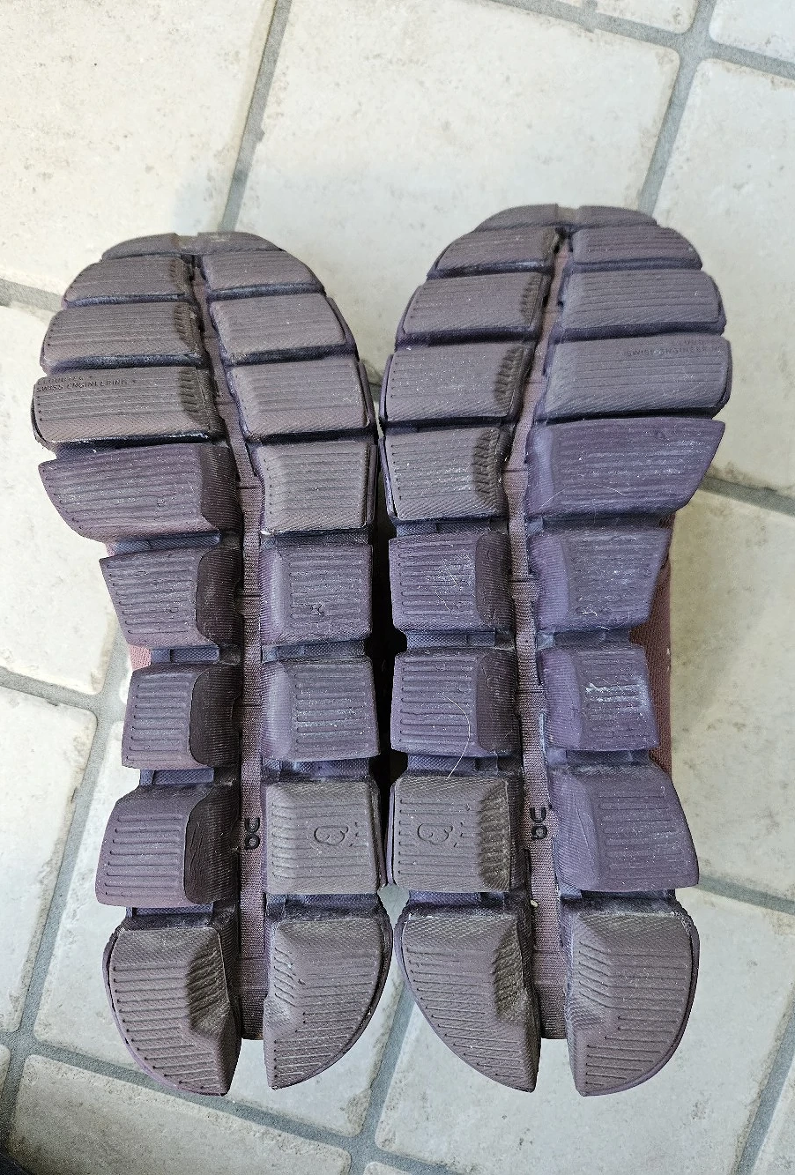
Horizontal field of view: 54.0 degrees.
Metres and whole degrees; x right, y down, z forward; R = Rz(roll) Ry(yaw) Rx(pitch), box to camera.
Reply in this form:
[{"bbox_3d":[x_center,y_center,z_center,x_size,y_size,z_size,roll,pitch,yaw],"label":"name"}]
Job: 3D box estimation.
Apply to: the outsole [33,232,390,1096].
[{"bbox_3d":[-0.054,0.019,0.259,0.108,0.046,0.273,-5,86,3],"label":"outsole"}]

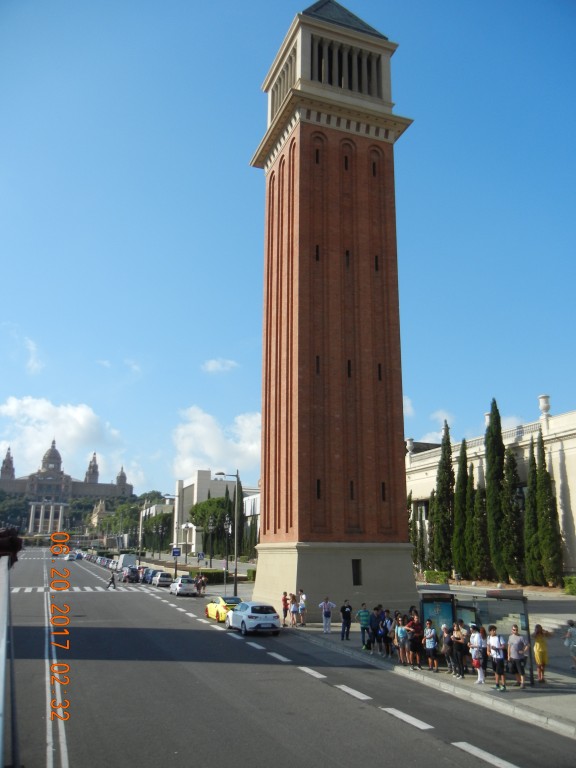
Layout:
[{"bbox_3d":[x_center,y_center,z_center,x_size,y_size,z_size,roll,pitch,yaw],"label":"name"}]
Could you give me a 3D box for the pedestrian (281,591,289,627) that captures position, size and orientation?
[{"bbox_3d":[-0.110,11.713,34.604,0.420,1.720,0.500,-1,-14,5],"label":"pedestrian"}]

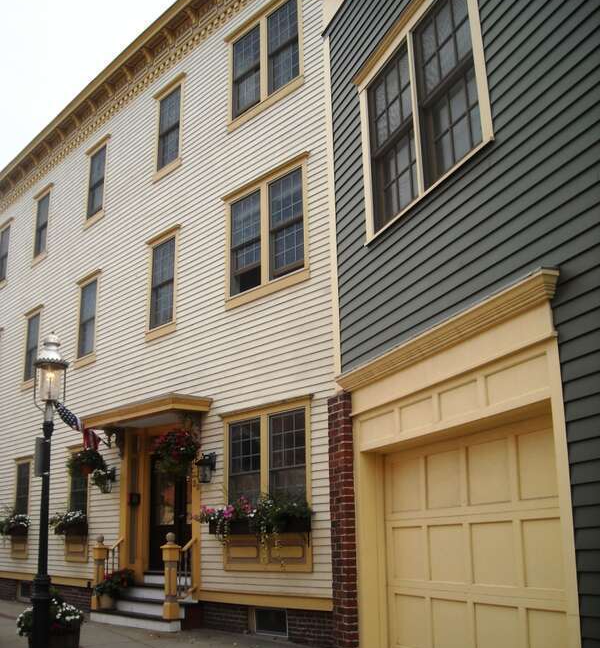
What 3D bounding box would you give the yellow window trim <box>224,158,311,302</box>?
[{"bbox_3d":[-0.609,-1.490,13.523,0.130,2.080,2.270,13,-21,-39],"label":"yellow window trim"}]

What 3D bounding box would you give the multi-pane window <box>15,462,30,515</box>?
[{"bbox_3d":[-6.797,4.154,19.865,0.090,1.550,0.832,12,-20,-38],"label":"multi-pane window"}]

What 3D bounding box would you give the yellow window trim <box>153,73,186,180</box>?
[{"bbox_3d":[-2.739,-4.098,16.832,0.130,2.000,1.170,13,-21,-39],"label":"yellow window trim"}]

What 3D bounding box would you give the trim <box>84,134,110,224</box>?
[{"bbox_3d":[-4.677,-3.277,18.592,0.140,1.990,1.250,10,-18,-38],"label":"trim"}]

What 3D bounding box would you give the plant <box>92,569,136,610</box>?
[{"bbox_3d":[-3.499,4.981,15.176,0.600,0.720,0.650,12,-20,-38],"label":"plant"}]

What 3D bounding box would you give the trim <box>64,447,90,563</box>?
[{"bbox_3d":[-4.623,3.729,16.965,0.140,2.420,1.220,10,-18,-38],"label":"trim"}]

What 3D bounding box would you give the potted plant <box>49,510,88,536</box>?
[{"bbox_3d":[-4.834,4.184,16.964,0.320,0.460,1.150,13,-21,-39],"label":"potted plant"}]

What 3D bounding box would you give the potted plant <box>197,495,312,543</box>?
[{"bbox_3d":[-0.712,2.955,12.279,0.320,0.520,2.380,13,-21,-39],"label":"potted plant"}]

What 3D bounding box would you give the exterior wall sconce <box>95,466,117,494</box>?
[{"bbox_3d":[-3.794,3.064,15.868,0.290,0.500,0.230,10,-18,-38],"label":"exterior wall sconce"}]

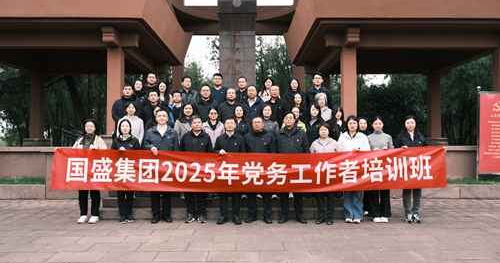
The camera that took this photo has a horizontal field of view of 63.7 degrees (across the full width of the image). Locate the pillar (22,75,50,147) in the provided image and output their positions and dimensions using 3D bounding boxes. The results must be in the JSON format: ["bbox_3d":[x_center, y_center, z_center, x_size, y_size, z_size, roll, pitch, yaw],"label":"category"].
[{"bbox_3d":[-7.405,-0.733,14.050,0.630,2.550,0.630,0,-2,-1],"label":"pillar"}]

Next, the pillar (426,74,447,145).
[{"bbox_3d":[6.520,-0.743,14.250,0.630,2.550,0.630,0,-2,-1],"label":"pillar"}]

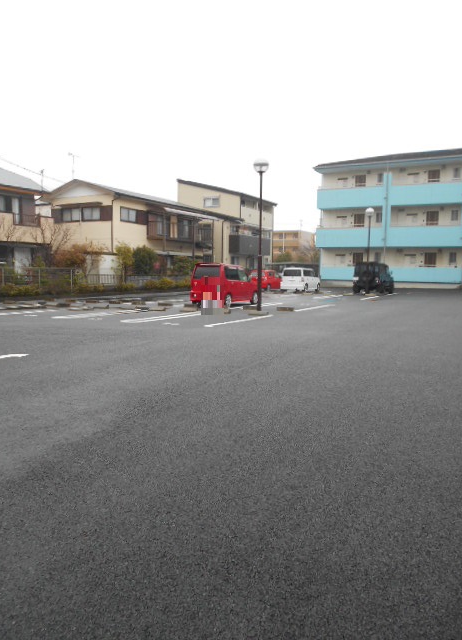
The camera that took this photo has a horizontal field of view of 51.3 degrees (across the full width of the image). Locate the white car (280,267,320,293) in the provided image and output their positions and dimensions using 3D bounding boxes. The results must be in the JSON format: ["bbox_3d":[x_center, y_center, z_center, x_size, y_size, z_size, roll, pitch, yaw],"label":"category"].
[{"bbox_3d":[5.073,-2.861,34.281,1.690,1.610,3.850,4,7,28],"label":"white car"}]

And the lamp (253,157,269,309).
[{"bbox_3d":[1.032,-2.815,16.298,0.510,5.120,0.510,1,6,0],"label":"lamp"}]

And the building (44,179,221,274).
[{"bbox_3d":[-6.282,-5.946,36.493,6.200,7.000,14.100,4,7,27],"label":"building"}]

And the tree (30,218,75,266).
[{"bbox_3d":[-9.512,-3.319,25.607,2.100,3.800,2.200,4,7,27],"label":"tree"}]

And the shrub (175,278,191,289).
[{"bbox_3d":[-3.221,-2.533,33.821,1.000,0.760,1.400,4,7,27],"label":"shrub"}]

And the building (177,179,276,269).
[{"bbox_3d":[-0.123,-8.410,47.594,6.800,9.800,8.000,4,7,27],"label":"building"}]

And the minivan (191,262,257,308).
[{"bbox_3d":[-0.143,-1.435,19.706,1.475,1.660,3.400,4,7,28],"label":"minivan"}]

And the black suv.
[{"bbox_3d":[9.301,-2.653,30.980,1.790,1.880,3.980,4,7,29],"label":"black suv"}]

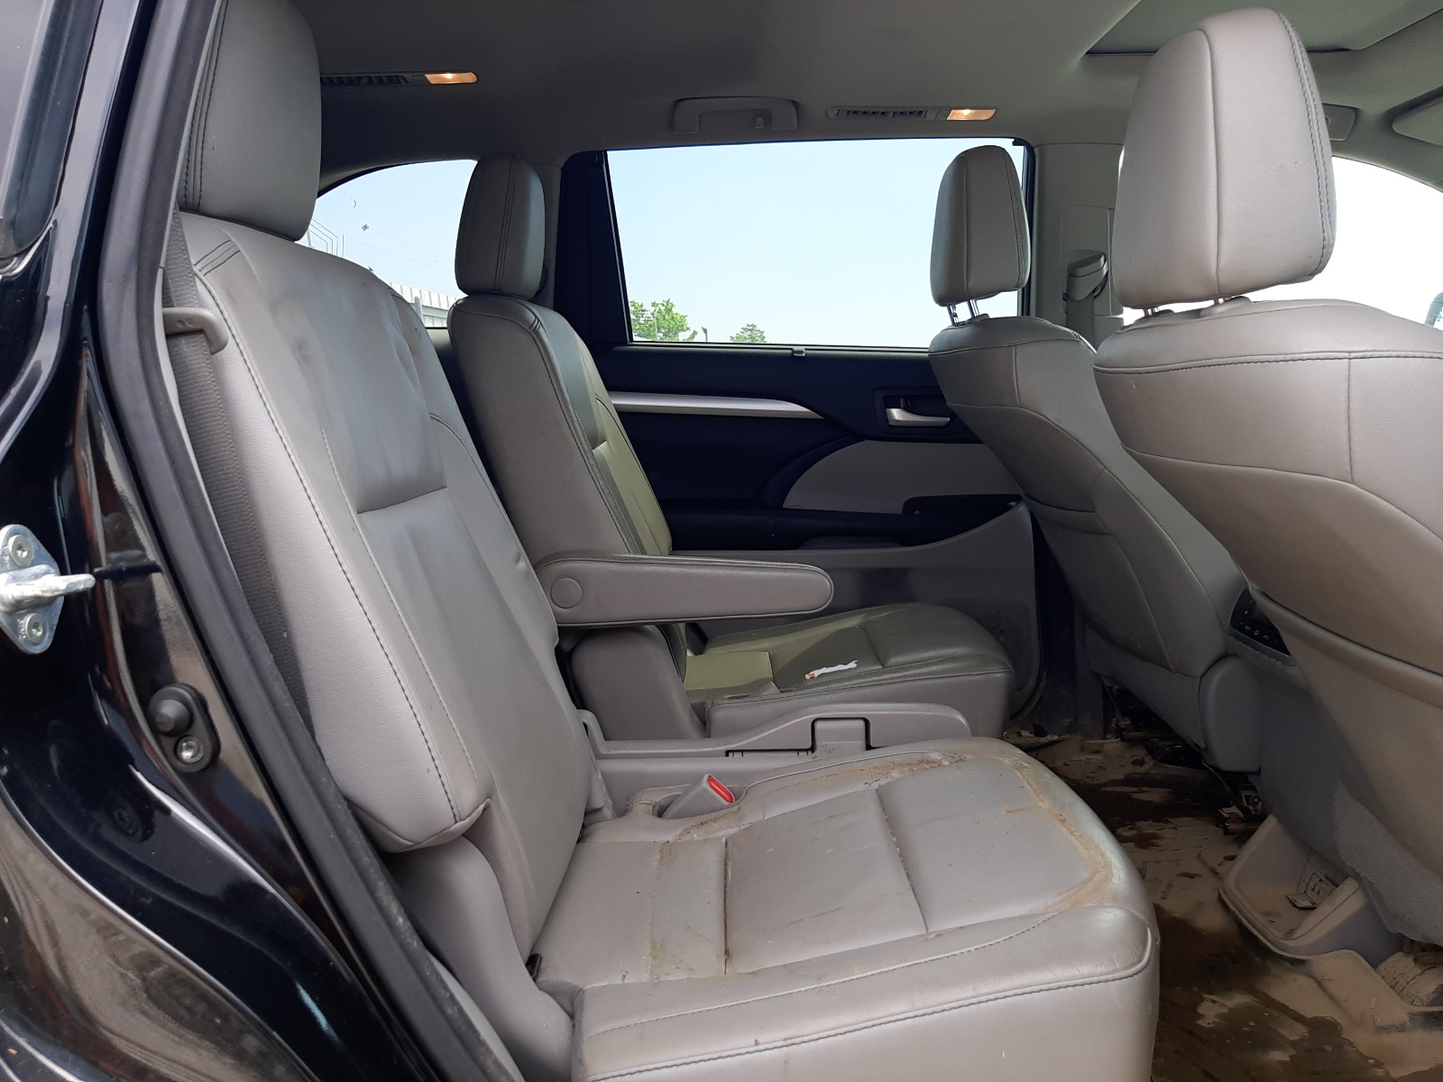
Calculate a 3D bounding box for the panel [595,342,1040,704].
[{"bbox_3d":[0.180,-0.030,2.223,0.940,0.740,0.140,0,10,-1],"label":"panel"}]

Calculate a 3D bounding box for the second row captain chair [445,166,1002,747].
[{"bbox_3d":[0.046,-0.114,1.871,0.890,1.040,0.560,0,10,-1],"label":"second row captain chair"}]

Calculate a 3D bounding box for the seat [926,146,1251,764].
[{"bbox_3d":[0.796,-0.110,1.891,0.920,1.070,0.540,0,10,-1],"label":"seat"}]

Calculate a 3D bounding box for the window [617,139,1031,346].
[{"bbox_3d":[0.201,-0.573,2.124,0.800,0.400,0.050,0,30,-1],"label":"window"}]

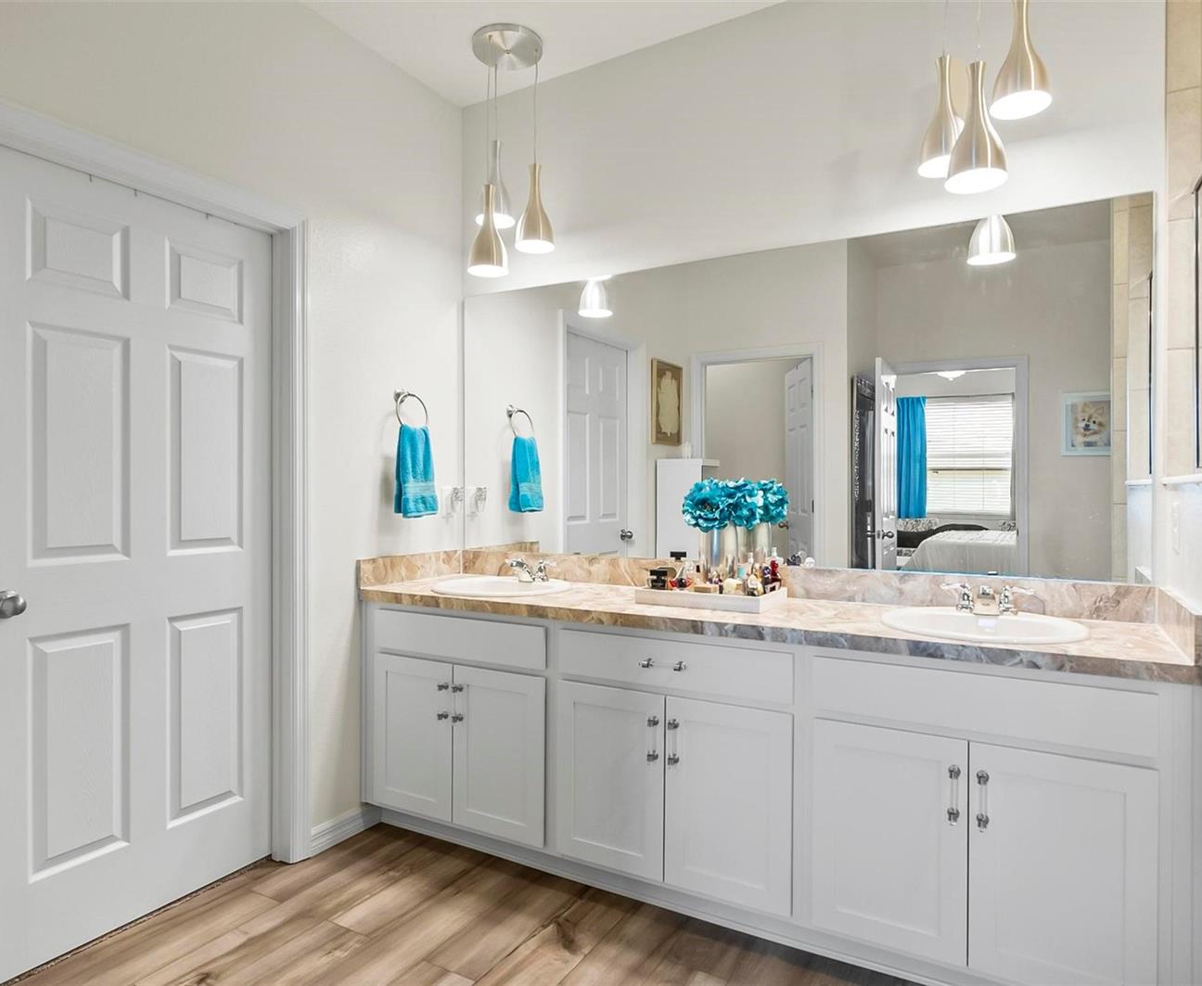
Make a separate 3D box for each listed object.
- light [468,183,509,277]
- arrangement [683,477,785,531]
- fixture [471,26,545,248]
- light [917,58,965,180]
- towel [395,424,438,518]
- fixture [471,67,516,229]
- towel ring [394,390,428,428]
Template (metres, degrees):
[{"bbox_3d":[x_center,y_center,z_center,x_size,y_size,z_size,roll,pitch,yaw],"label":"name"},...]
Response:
[{"bbox_3d":[-0.385,-0.906,2.535,0.143,0.298,0.143,0,0,0],"label":"light"},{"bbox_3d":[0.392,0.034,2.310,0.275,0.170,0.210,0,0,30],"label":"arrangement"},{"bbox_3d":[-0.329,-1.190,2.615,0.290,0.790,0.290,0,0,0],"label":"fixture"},{"bbox_3d":[0.915,-1.012,1.970,0.142,0.295,0.142,0,0,30],"label":"light"},{"bbox_3d":[-0.684,-0.081,2.728,0.085,0.338,0.185,0,0,30],"label":"towel"},{"bbox_3d":[-0.381,-1.275,2.690,0.145,0.570,0.145,0,0,0],"label":"fixture"},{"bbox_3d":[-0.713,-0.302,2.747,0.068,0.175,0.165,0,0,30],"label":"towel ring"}]

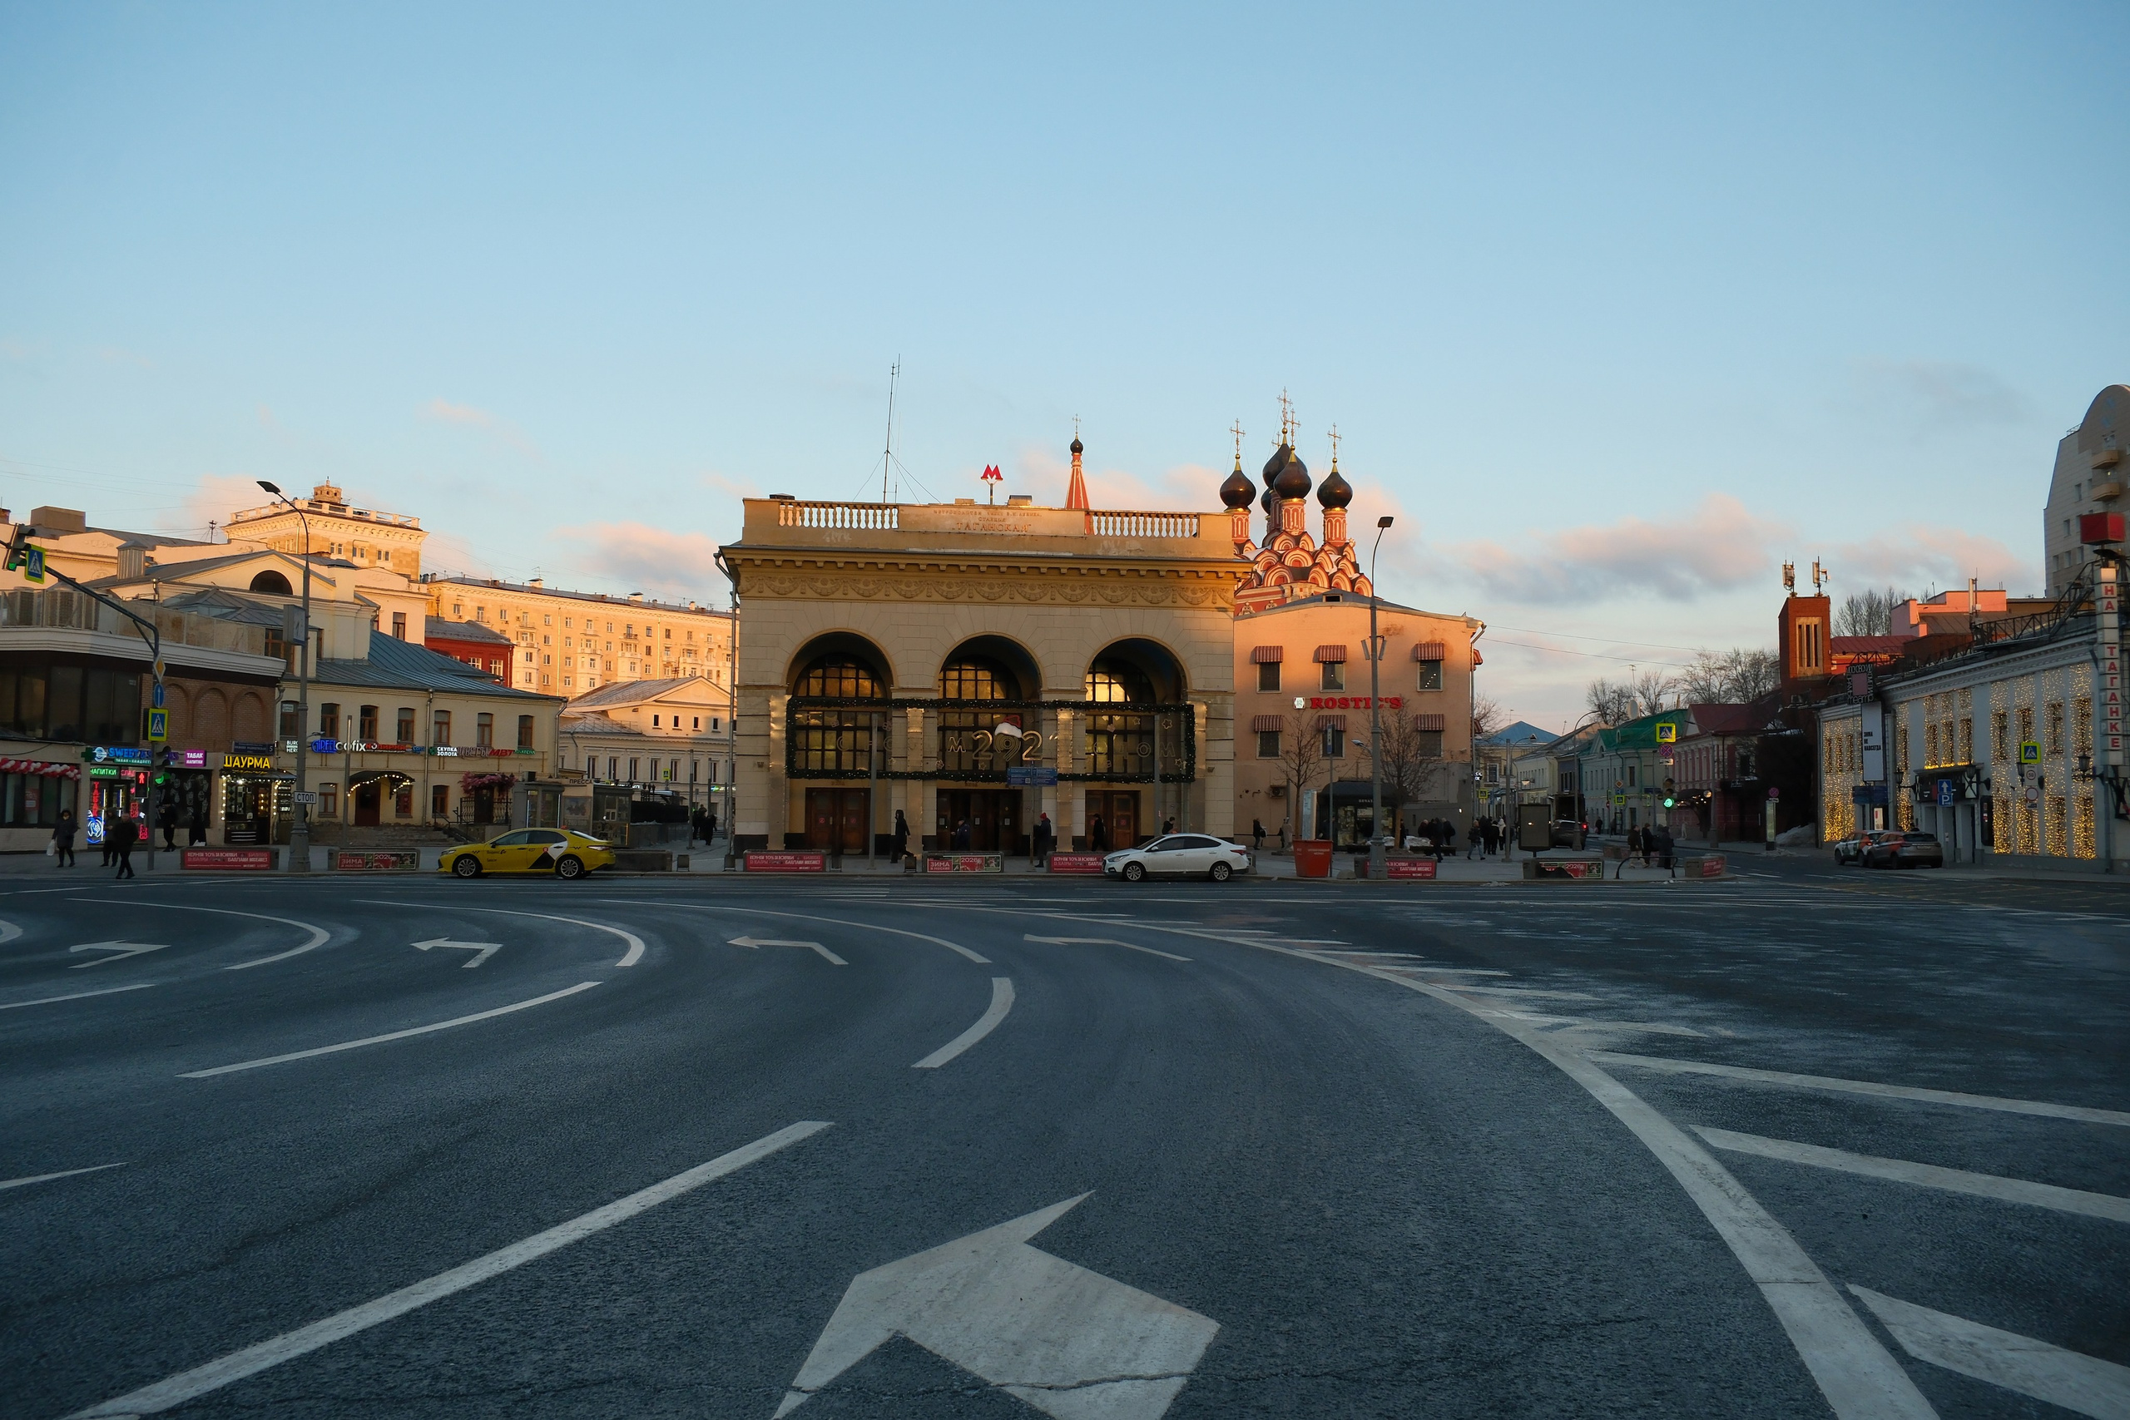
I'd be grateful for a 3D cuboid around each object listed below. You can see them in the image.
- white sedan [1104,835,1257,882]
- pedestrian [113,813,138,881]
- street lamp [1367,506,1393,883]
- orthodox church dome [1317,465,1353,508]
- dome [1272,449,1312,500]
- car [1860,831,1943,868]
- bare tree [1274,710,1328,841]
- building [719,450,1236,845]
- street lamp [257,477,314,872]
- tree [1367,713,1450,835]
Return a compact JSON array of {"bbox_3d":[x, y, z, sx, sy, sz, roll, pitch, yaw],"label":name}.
[{"bbox_3d":[3.405,4.426,48.551,4.400,1.470,1.730,1,-4,-3],"label":"white sedan"},{"bbox_3d":[-25.265,3.670,43.000,0.500,1.770,0.580,3,-5,-37],"label":"pedestrian"},{"bbox_3d":[9.499,-0.310,47.923,0.600,10.770,2.100,1,-4,-2],"label":"street lamp"},{"bbox_3d":[20.552,-17.080,122.000,2.750,3.450,2.750,0,-4,0],"label":"orthodox church dome"},{"bbox_3d":[17.152,-17.650,120.000,2.850,3.685,2.850,0,-4,0],"label":"dome"},{"bbox_3d":[37.667,6.287,71.855,1.820,1.600,4.400,0,-4,8],"label":"car"},{"bbox_3d":[11.243,3.323,76.000,2.700,6.700,2.700,0,-4,0],"label":"bare tree"},{"bbox_3d":[-4.277,-0.957,76.947,22.000,15.400,19.000,1,-4,-6],"label":"building"},{"bbox_3d":[-21.961,-0.849,45.068,0.600,10.866,2.100,-1,-4,19],"label":"street lamp"},{"bbox_3d":[15.237,3.067,71.000,3.800,6.200,3.800,0,-4,0],"label":"tree"}]

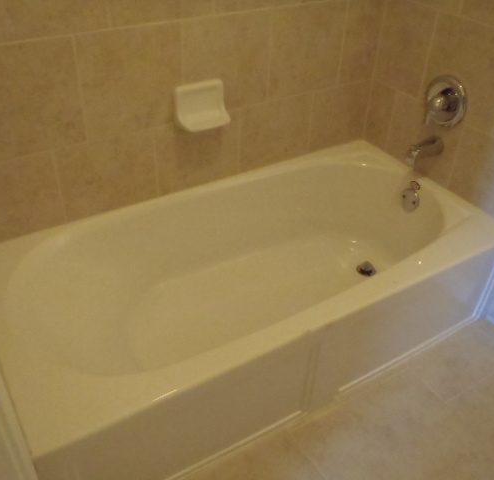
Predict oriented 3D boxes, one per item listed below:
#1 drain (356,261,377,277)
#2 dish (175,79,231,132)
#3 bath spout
[{"bbox_3d":[0.460,0.110,1.986,0.074,0.029,0.074,1,38,-1],"label":"drain"},{"bbox_3d":[-0.130,-0.415,1.615,0.153,0.120,0.076,-19,42,-25],"label":"dish"},{"bbox_3d":[0.610,-0.307,1.798,0.134,0.071,0.060,-19,42,-25],"label":"bath spout"}]

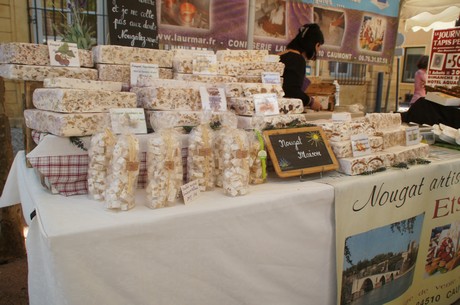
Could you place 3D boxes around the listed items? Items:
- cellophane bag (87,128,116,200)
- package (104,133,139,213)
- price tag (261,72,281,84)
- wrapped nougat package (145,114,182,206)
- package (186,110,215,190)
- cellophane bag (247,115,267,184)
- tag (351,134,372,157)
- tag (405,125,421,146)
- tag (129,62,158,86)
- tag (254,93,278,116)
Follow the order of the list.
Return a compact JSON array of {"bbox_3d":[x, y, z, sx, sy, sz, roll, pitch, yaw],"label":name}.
[{"bbox_3d":[-0.411,0.033,1.103,0.087,0.221,0.057,-7,12,-37],"label":"cellophane bag"},{"bbox_3d":[-0.317,0.050,1.013,0.093,0.218,0.060,-8,12,-40],"label":"package"},{"bbox_3d":[0.248,-0.437,2.090,0.132,0.098,0.005,-5,-4,-31],"label":"price tag"},{"bbox_3d":[-0.195,0.024,1.021,0.097,0.266,0.063,-5,11,-31],"label":"wrapped nougat package"},{"bbox_3d":[-0.110,-0.008,1.295,0.090,0.288,0.068,-5,10,-31],"label":"package"},{"bbox_3d":[0.094,-0.013,1.293,0.079,0.252,0.051,-7,12,-37],"label":"cellophane bag"},{"bbox_3d":[0.573,-0.028,1.500,0.122,0.090,0.004,-6,-3,-33],"label":"tag"},{"bbox_3d":[1.062,-0.096,2.000,0.140,0.104,0.005,-5,1,-31],"label":"tag"},{"bbox_3d":[-0.366,-0.333,1.480,0.124,0.100,0.004,-5,5,-30],"label":"tag"},{"bbox_3d":[0.181,-0.236,1.700,0.135,0.105,0.005,-5,-4,-31],"label":"tag"}]

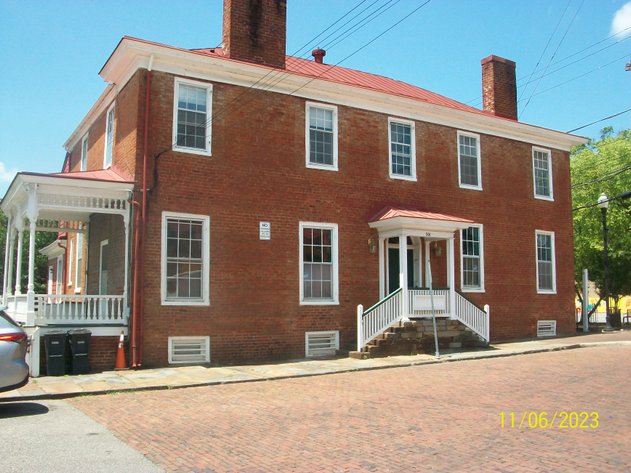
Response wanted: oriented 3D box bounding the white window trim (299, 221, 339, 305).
[{"bbox_3d":[0.111,0.745,16.799,1.250,2.215,0.120,4,-7,-31],"label":"white window trim"}]

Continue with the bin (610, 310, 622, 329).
[{"bbox_3d":[13.101,3.616,27.000,0.480,0.800,0.480,4,-7,-31],"label":"bin"}]

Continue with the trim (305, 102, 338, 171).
[{"bbox_3d":[0.184,-2.768,17.237,1.060,1.875,0.120,4,-7,-31],"label":"trim"}]

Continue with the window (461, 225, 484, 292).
[{"bbox_3d":[4.964,0.681,19.755,1.110,2.190,0.140,4,-7,-31],"label":"window"}]

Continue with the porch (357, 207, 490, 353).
[{"bbox_3d":[2.912,1.172,17.399,4.804,4.180,1.496,3,-7,-31],"label":"porch"}]

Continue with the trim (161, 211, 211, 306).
[{"bbox_3d":[-3.074,0.551,14.729,1.180,2.200,0.150,3,-7,-31],"label":"trim"}]

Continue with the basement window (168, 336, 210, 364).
[{"bbox_3d":[-2.982,2.693,14.690,1.020,0.635,0.110,4,-7,-31],"label":"basement window"}]

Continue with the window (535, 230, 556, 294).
[{"bbox_3d":[8.016,0.905,21.539,1.180,2.200,0.150,3,-7,-31],"label":"window"}]

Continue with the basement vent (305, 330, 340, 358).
[{"bbox_3d":[0.211,2.961,17.072,1.090,0.660,0.100,3,-6,-33],"label":"basement vent"}]

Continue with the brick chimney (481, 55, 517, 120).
[{"bbox_3d":[6.413,-5.062,21.582,1.160,2.140,0.540,4,-7,-31],"label":"brick chimney"}]

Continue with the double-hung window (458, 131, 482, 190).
[{"bbox_3d":[4.972,-2.431,19.965,1.031,1.875,0.150,3,-7,-31],"label":"double-hung window"}]

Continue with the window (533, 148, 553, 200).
[{"bbox_3d":[8.041,-2.204,21.941,1.030,1.850,0.140,4,-7,-31],"label":"window"}]

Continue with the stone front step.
[{"bbox_3d":[2.810,2.836,17.458,4.520,0.950,1.220,4,-7,-31],"label":"stone front step"}]

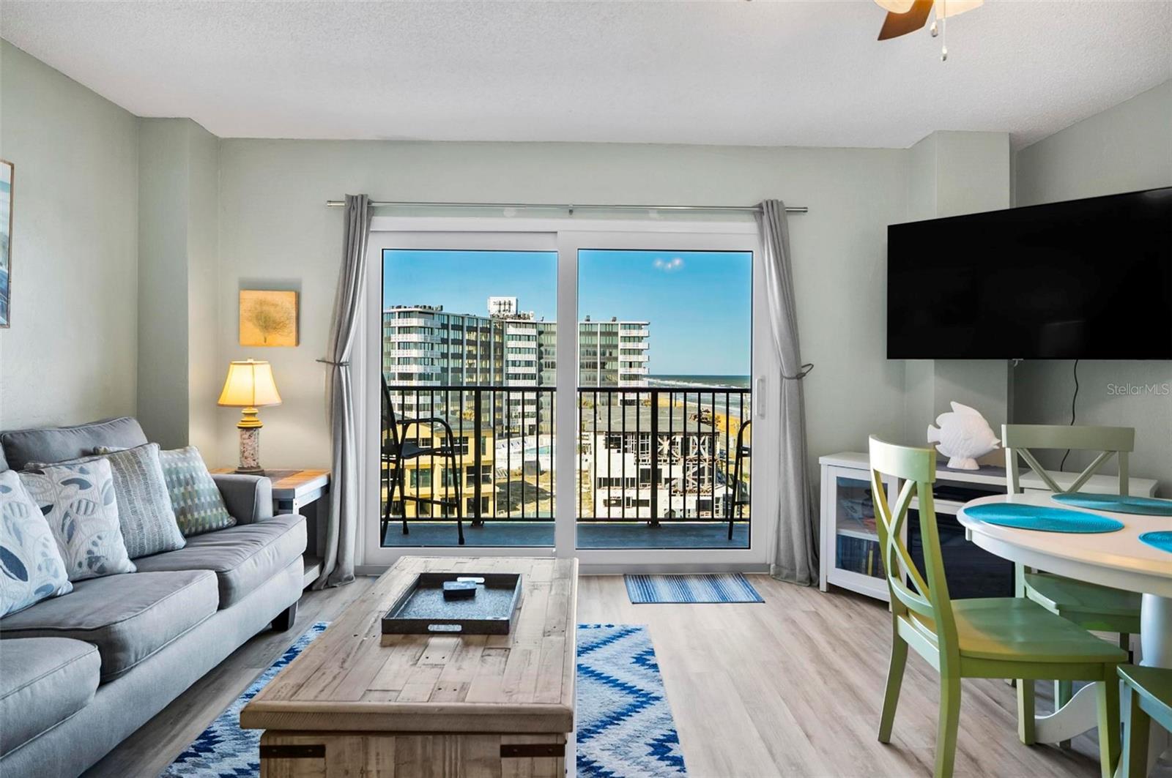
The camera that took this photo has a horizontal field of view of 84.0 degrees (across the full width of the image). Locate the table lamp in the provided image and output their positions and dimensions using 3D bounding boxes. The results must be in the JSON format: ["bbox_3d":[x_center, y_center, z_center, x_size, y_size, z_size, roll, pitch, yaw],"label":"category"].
[{"bbox_3d":[-1.801,0.143,3.494,0.350,0.630,0.350,0,1,-1],"label":"table lamp"}]

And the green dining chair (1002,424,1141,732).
[{"bbox_3d":[1.736,0.631,2.200,0.465,0.972,0.540,1,1,13],"label":"green dining chair"}]

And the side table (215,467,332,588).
[{"bbox_3d":[-1.735,0.763,3.383,0.680,0.610,0.650,0,1,-3],"label":"side table"}]

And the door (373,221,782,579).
[{"bbox_3d":[-0.100,0.035,3.772,2.370,2.010,0.120,0,1,-1],"label":"door"}]

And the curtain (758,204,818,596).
[{"bbox_3d":[1.125,0.019,3.621,0.330,2.125,0.160,0,1,-1],"label":"curtain"}]

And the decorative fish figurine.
[{"bbox_3d":[1.844,0.222,3.180,0.305,0.336,0.115,1,1,22],"label":"decorative fish figurine"}]

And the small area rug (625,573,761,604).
[{"bbox_3d":[0.570,1.075,3.530,0.685,0.010,0.485,0,1,-1],"label":"small area rug"}]

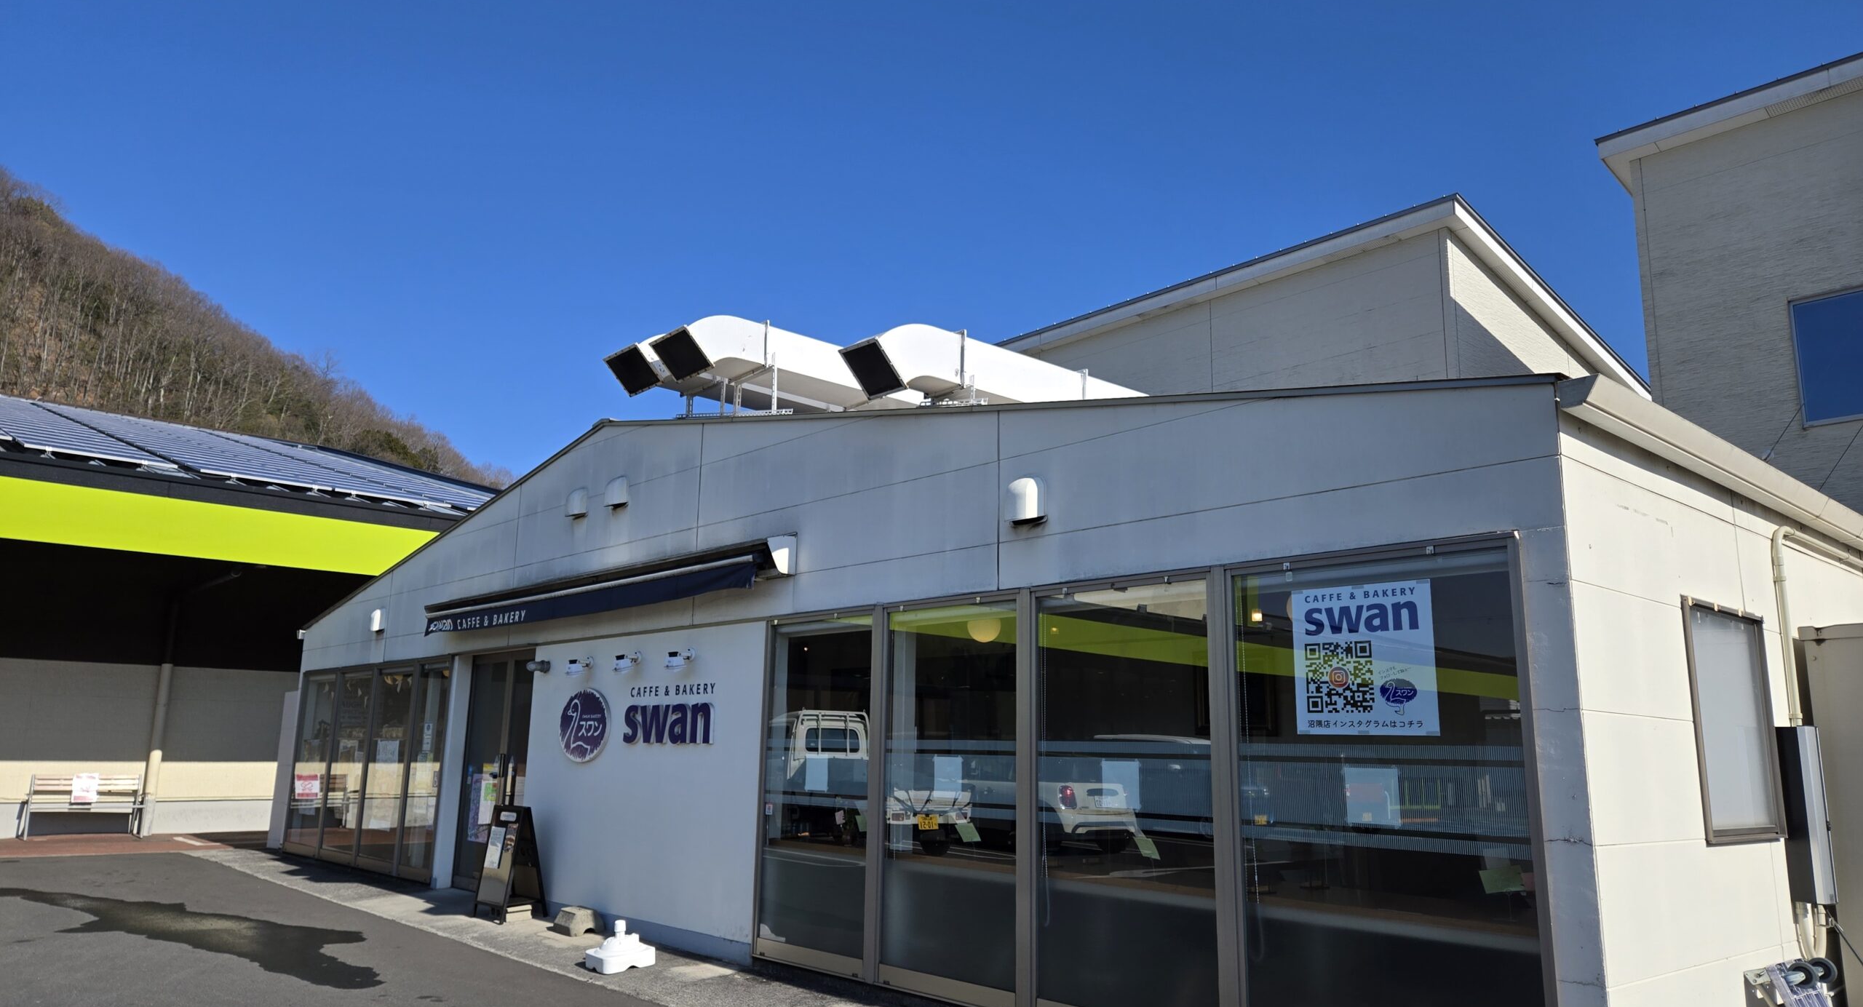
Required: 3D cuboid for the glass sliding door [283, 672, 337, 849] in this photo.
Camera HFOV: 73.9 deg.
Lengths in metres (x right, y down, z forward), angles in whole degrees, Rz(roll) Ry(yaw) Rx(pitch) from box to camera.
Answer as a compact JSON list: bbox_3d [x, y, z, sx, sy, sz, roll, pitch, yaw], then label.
[{"bbox_3d":[-7.197,3.013,14.344,0.070,2.020,1.220,12,-16,-41],"label":"glass sliding door"}]

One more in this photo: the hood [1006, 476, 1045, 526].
[{"bbox_3d":[0.482,-0.025,6.352,0.120,0.240,0.185,12,-16,-41],"label":"hood"}]

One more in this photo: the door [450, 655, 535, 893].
[{"bbox_3d":[-3.790,2.357,10.881,0.070,2.065,1.580,12,-16,-41],"label":"door"}]

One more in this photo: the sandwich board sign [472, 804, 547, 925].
[{"bbox_3d":[-3.179,2.714,9.382,0.430,0.820,0.430,12,-16,-41],"label":"sandwich board sign"}]

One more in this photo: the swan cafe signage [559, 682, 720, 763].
[{"bbox_3d":[-2.180,1.607,9.004,0.045,0.555,2.220,12,-16,-41],"label":"swan cafe signage"}]

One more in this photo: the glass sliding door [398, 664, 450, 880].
[{"bbox_3d":[-4.843,2.539,11.825,0.070,2.020,0.840,12,-16,-41],"label":"glass sliding door"}]

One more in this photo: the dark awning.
[{"bbox_3d":[-2.886,0.762,9.816,0.270,0.320,5.480,12,-16,-41],"label":"dark awning"}]

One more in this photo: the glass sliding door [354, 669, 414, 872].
[{"bbox_3d":[-5.536,2.678,12.567,0.070,2.020,1.090,12,-16,-41],"label":"glass sliding door"}]

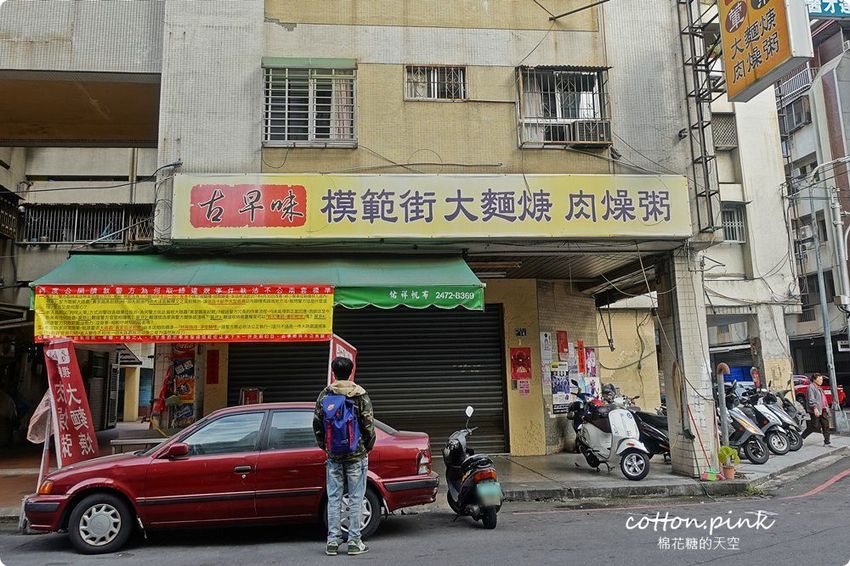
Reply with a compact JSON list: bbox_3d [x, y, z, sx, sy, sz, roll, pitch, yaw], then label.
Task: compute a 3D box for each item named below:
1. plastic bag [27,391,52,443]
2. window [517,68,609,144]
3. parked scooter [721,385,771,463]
[{"bbox_3d":[-4.768,1.663,7.005,0.340,0.720,0.220,4,-10,-34],"label":"plastic bag"},{"bbox_3d":[2.009,-2.549,8.270,1.280,1.150,0.340,-1,-9,-4],"label":"window"},{"bbox_3d":[4.949,2.440,9.703,0.700,1.150,1.800,6,-12,-40],"label":"parked scooter"}]

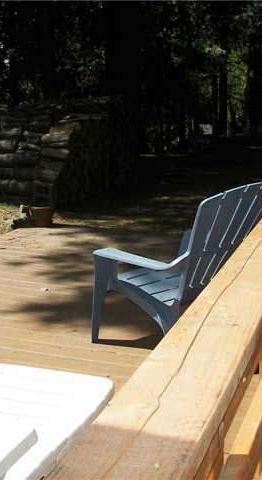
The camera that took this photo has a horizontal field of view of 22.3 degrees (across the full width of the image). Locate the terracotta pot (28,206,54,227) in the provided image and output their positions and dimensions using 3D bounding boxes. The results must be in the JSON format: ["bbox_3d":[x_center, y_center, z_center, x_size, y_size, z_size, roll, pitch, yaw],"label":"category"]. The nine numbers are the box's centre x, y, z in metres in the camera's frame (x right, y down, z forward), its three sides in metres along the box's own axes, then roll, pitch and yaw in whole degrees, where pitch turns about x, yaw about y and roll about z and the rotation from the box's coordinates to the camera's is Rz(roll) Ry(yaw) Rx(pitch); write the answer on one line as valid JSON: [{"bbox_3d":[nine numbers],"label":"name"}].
[{"bbox_3d":[-0.928,-0.252,6.839,0.240,0.210,0.240,-1,15,0],"label":"terracotta pot"}]

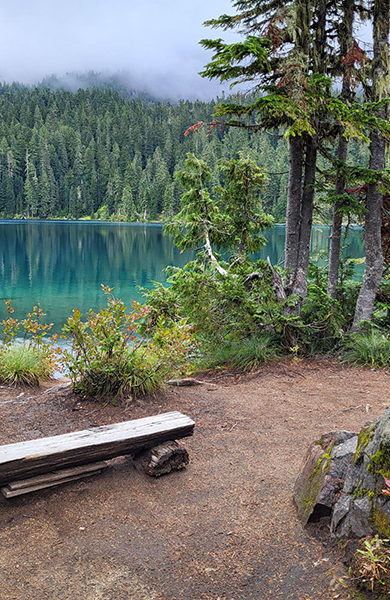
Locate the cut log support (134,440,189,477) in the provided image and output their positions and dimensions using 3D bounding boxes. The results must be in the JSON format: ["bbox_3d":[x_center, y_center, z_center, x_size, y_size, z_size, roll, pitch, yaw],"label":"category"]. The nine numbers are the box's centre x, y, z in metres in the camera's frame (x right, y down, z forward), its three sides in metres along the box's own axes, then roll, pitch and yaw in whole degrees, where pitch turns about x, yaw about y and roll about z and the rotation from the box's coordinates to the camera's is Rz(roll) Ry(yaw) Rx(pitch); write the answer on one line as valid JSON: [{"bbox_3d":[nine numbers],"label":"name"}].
[{"bbox_3d":[-0.246,1.009,4.053,0.240,0.180,0.380,-5,9,-30],"label":"cut log support"}]

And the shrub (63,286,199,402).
[{"bbox_3d":[-0.630,0.367,5.756,1.220,1.020,0.980,-1,8,-7],"label":"shrub"}]

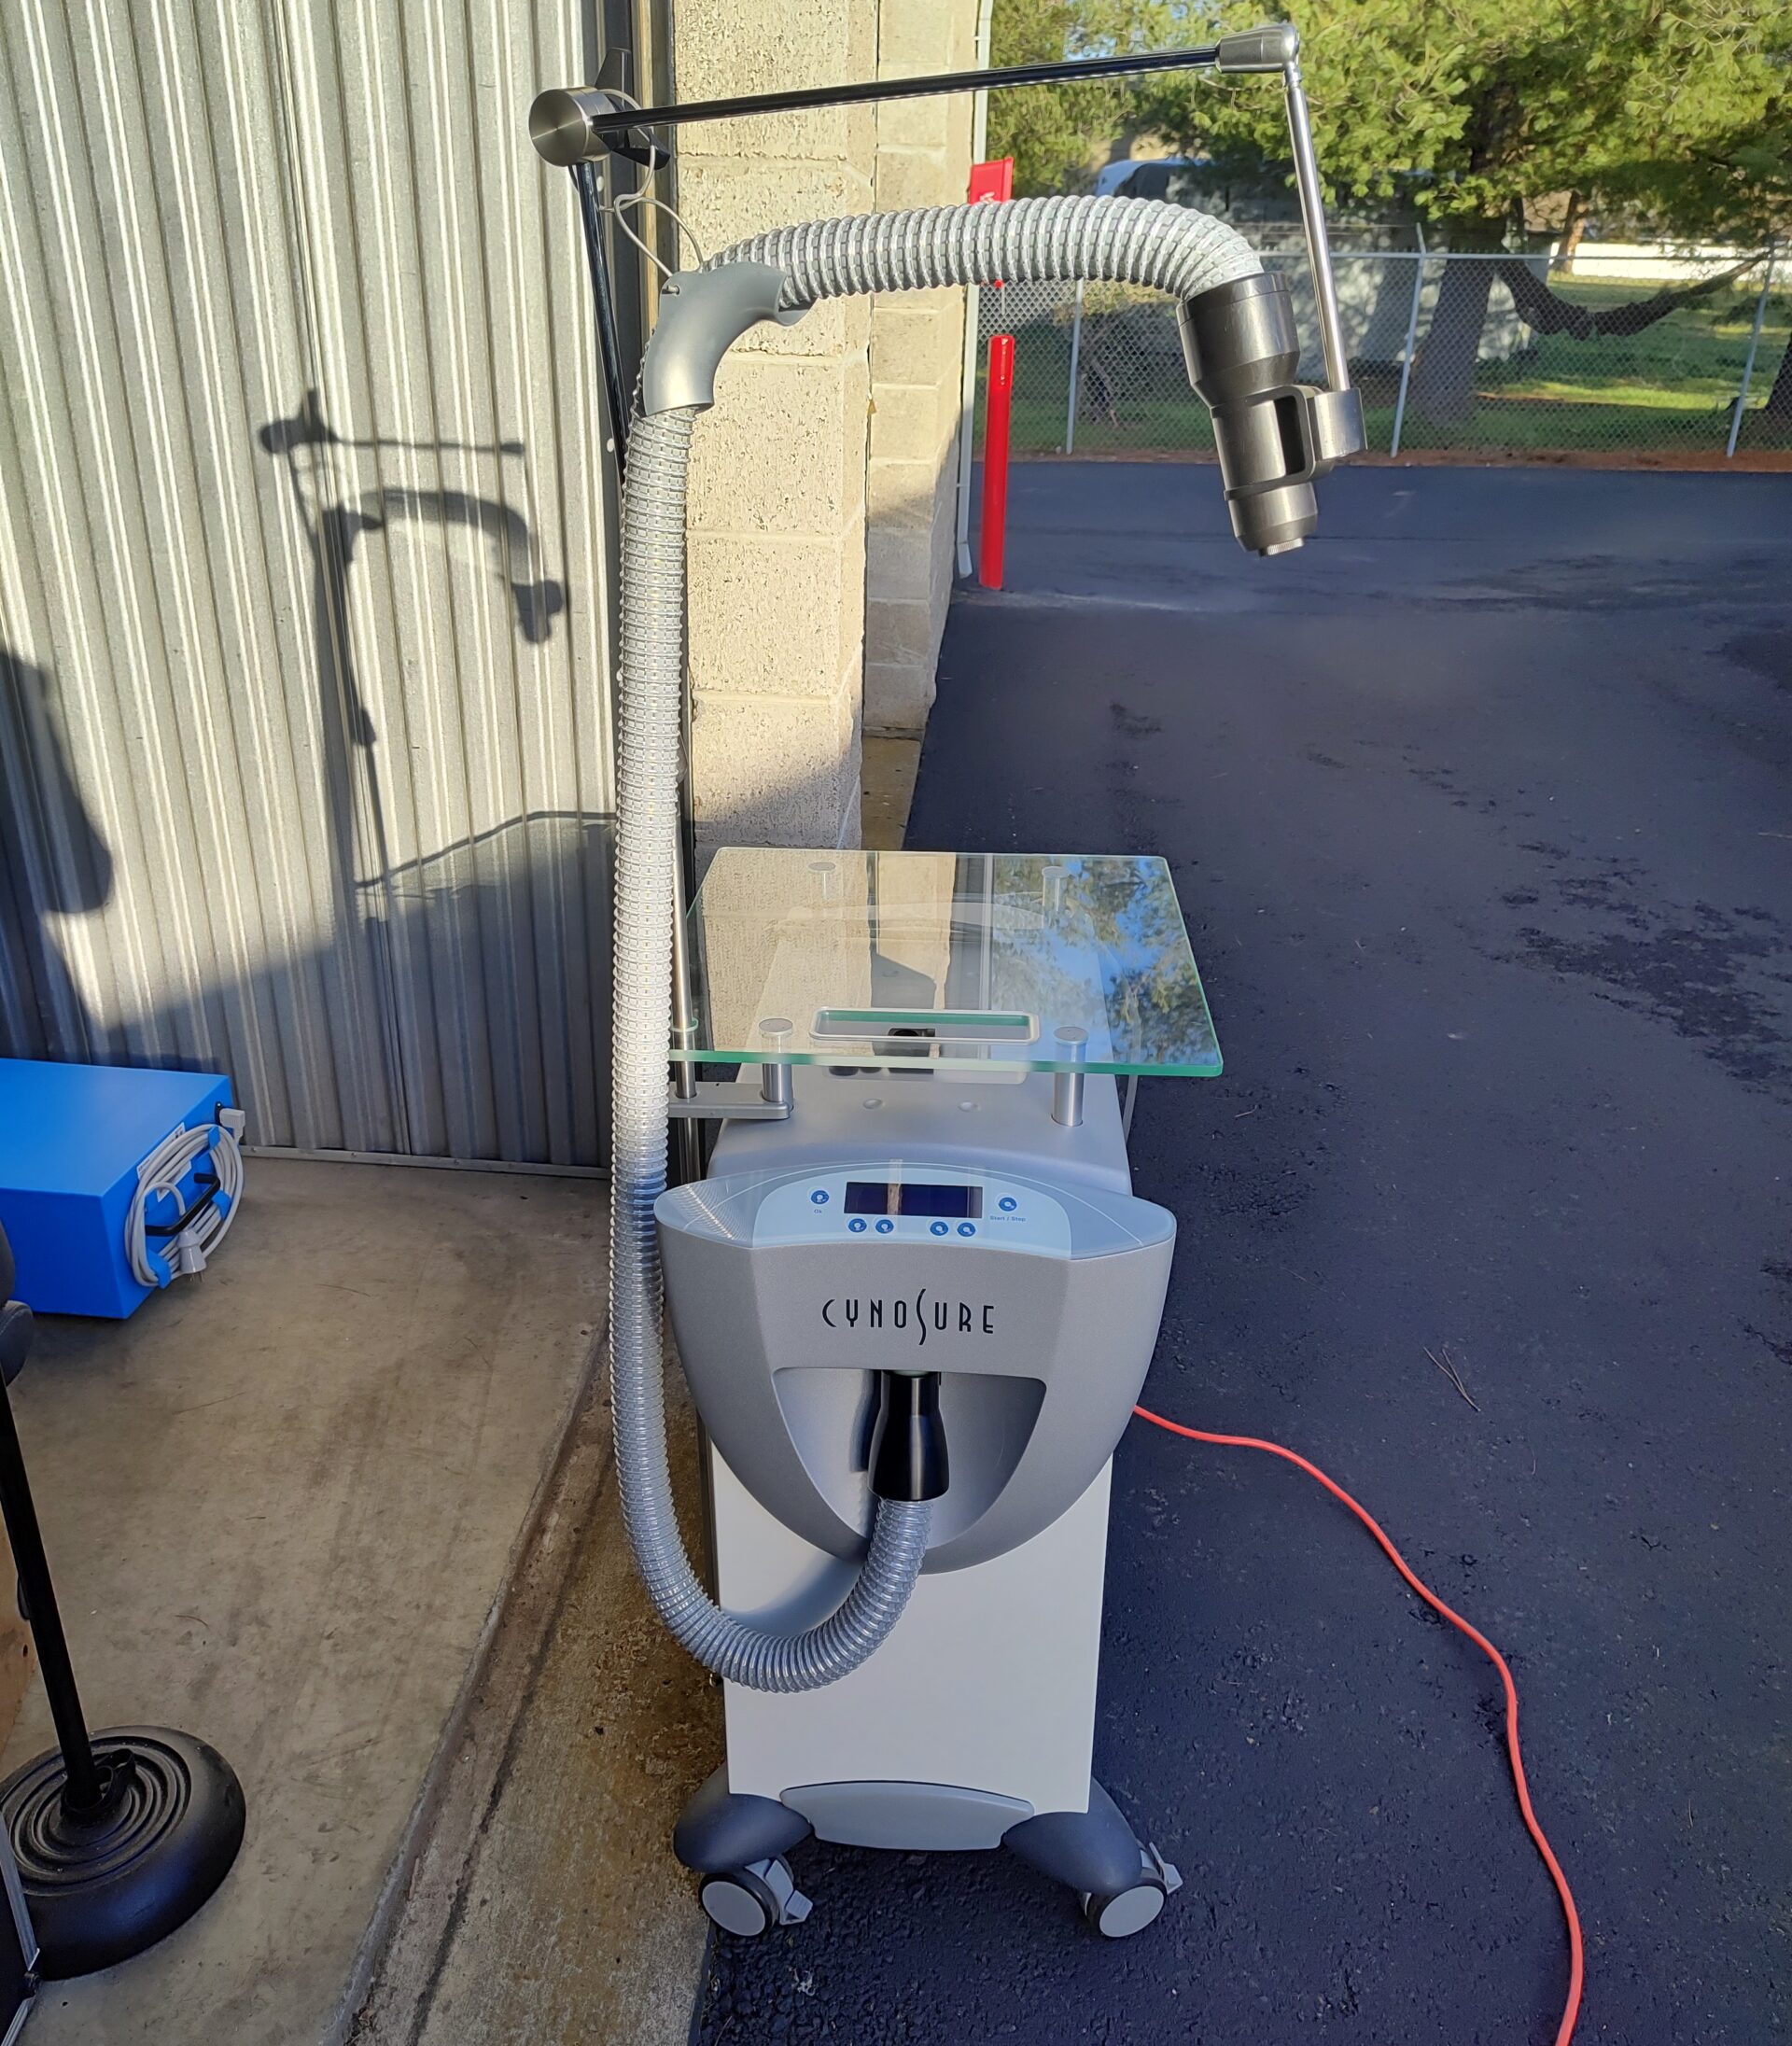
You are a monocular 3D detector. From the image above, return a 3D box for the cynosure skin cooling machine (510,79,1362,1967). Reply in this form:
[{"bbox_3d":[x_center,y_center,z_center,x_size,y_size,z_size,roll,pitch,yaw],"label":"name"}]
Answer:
[{"bbox_3d":[0.017,0.038,1.206,0.455,1.320,0.615,2,23,3],"label":"cynosure skin cooling machine"}]

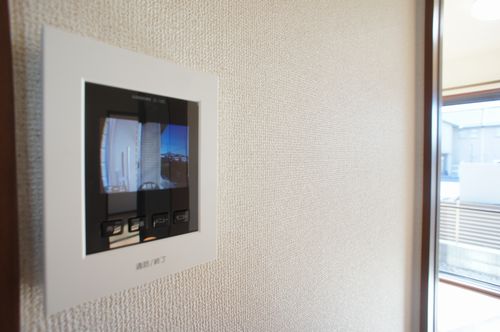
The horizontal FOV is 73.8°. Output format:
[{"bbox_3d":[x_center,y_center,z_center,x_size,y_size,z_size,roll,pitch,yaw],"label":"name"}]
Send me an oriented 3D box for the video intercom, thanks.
[{"bbox_3d":[-0.083,0.003,0.258,0.019,0.172,0.143,1,1,39],"label":"video intercom"}]

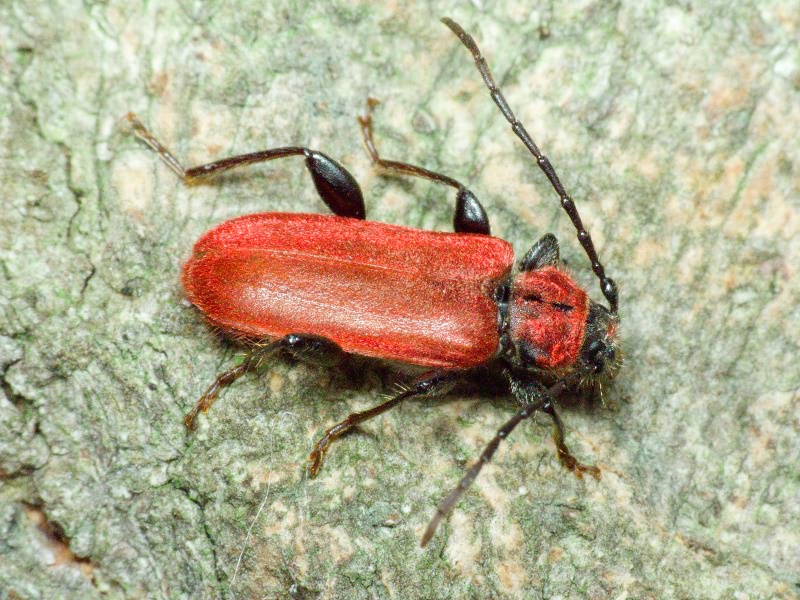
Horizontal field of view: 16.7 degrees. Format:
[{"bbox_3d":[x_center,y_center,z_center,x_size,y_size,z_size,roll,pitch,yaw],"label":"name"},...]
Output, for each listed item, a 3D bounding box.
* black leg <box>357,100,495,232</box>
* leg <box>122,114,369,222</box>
[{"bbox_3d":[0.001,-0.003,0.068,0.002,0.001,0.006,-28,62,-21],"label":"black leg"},{"bbox_3d":[-0.004,-0.003,0.068,0.007,0.002,0.002,25,58,12],"label":"leg"}]

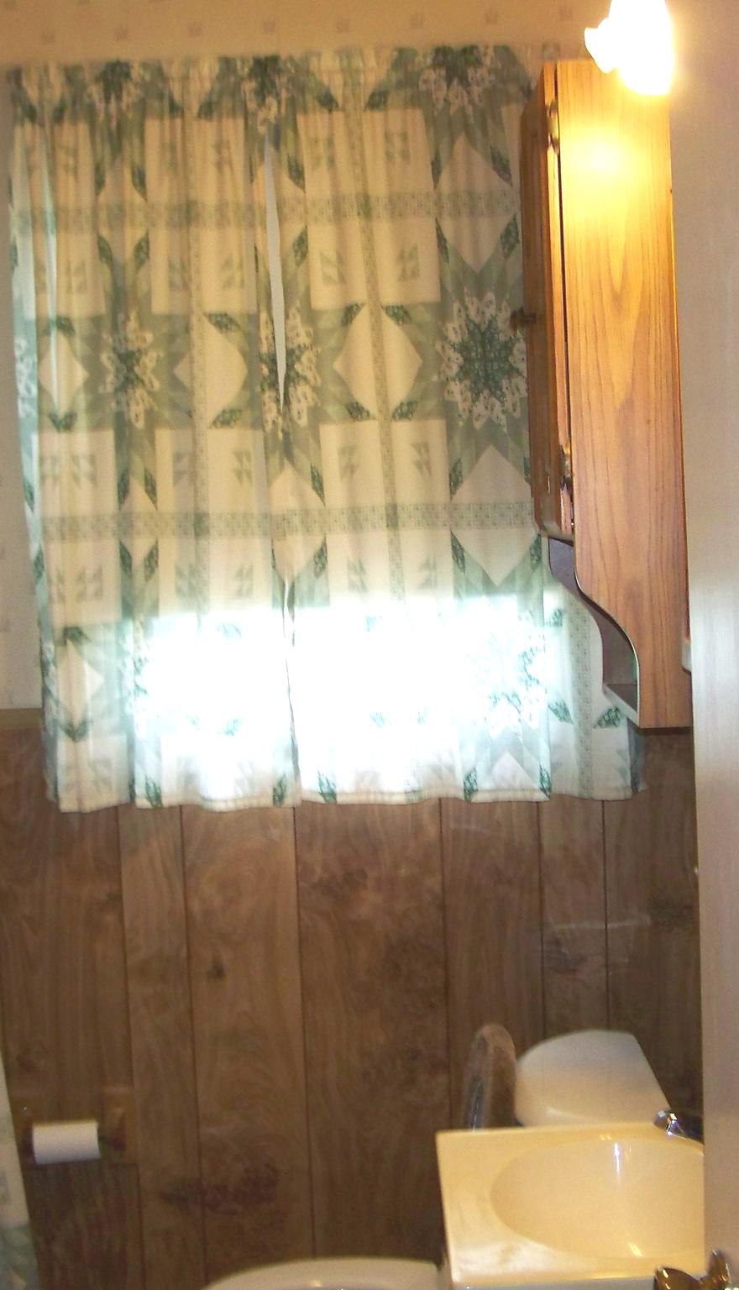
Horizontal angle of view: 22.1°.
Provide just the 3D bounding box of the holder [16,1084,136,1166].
[{"bbox_3d":[-0.478,0.779,2.994,0.200,0.134,0.088,-2,7,3],"label":"holder"}]

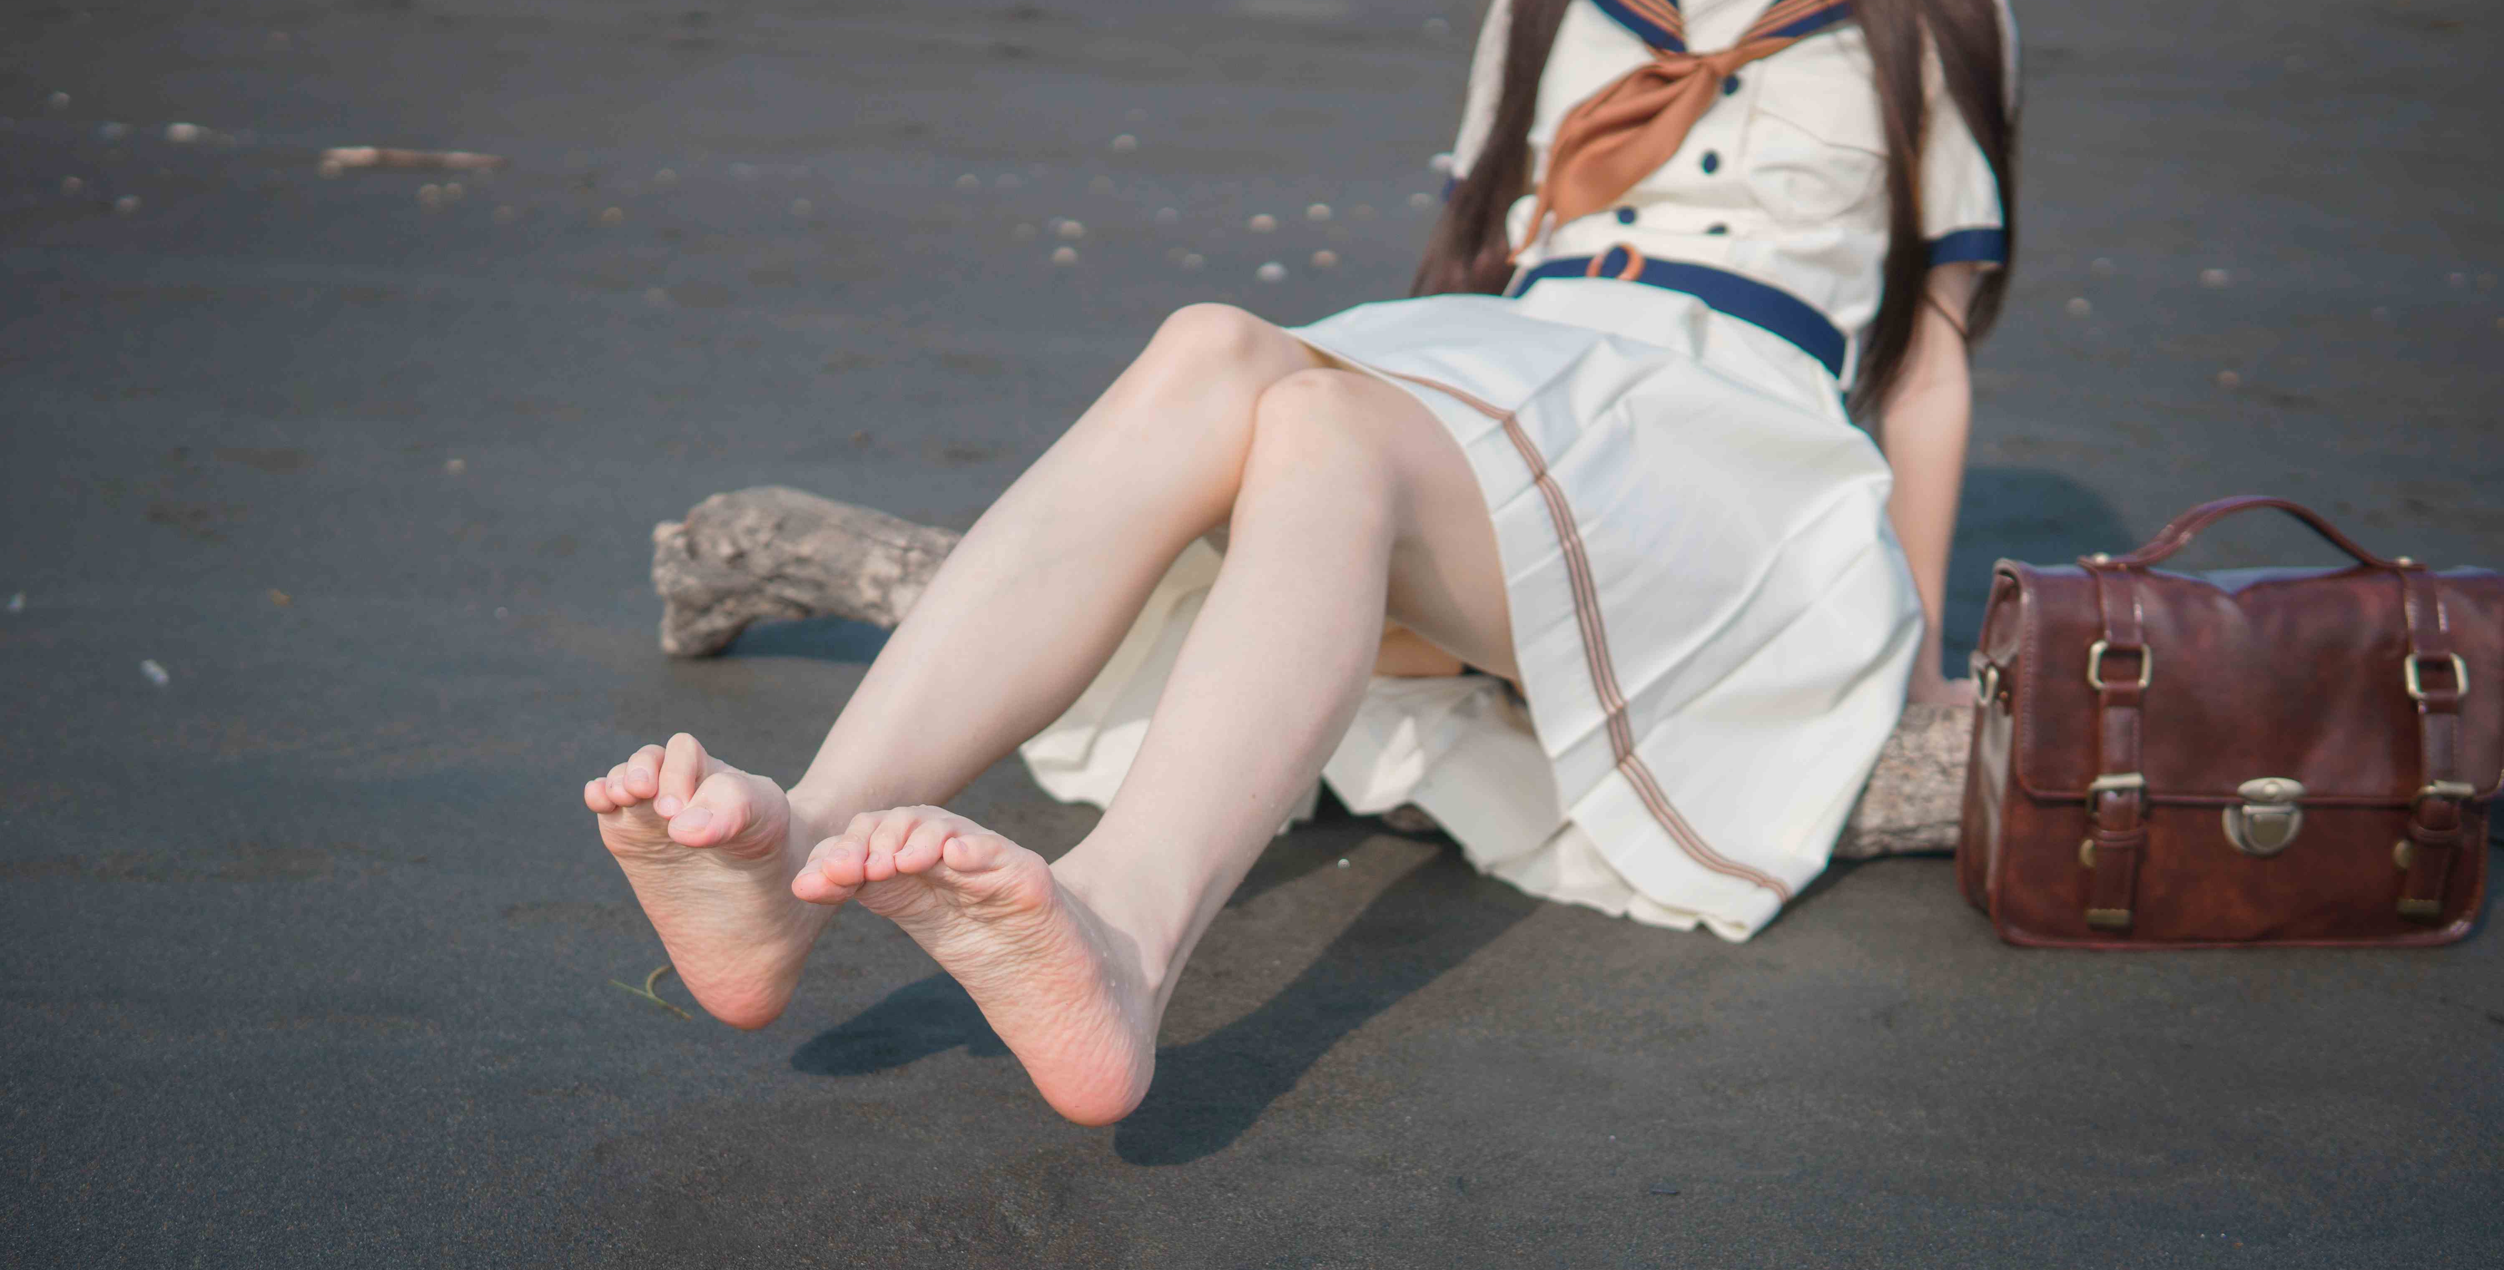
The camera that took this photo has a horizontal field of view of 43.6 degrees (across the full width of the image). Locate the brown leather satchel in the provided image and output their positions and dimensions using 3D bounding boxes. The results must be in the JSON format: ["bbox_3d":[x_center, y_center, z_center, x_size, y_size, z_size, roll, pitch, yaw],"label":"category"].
[{"bbox_3d":[0.638,0.052,2.031,0.330,0.280,0.110,1,10,-3],"label":"brown leather satchel"}]

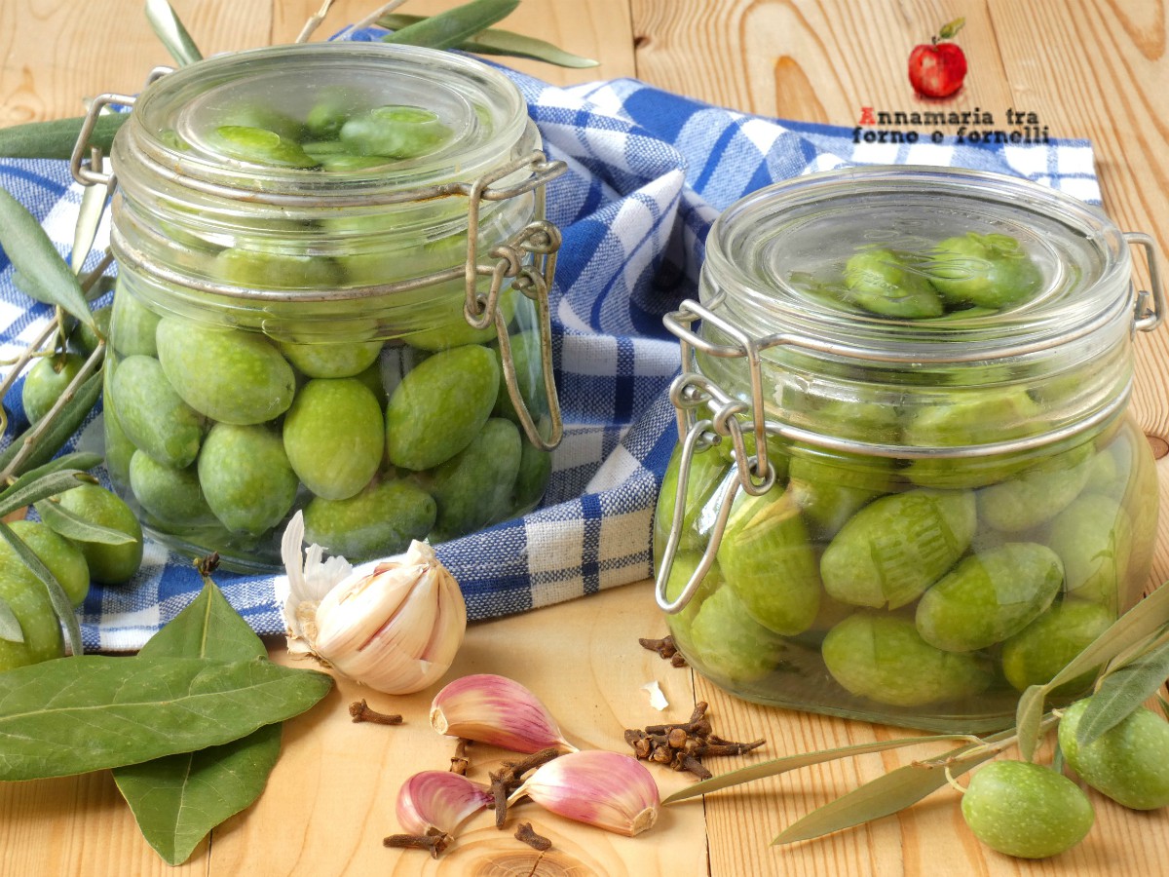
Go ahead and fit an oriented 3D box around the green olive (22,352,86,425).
[{"bbox_3d":[-0.133,-0.012,1.271,0.019,0.021,0.024,1,27,1],"label":"green olive"}]

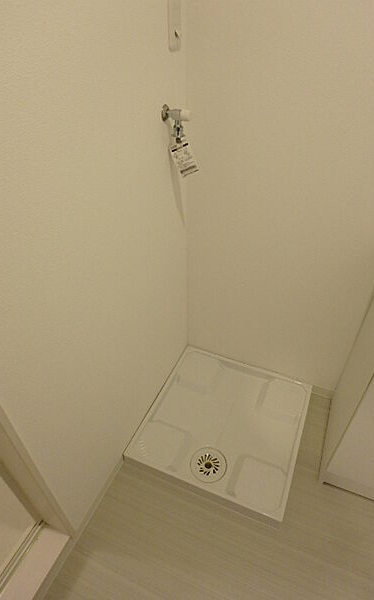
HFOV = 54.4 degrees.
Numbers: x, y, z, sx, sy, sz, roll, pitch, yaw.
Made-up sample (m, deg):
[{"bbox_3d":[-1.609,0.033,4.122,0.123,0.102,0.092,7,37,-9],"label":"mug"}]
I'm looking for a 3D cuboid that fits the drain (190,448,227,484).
[{"bbox_3d":[0.087,0.662,1.454,0.143,0.015,0.143,0,40,0],"label":"drain"}]

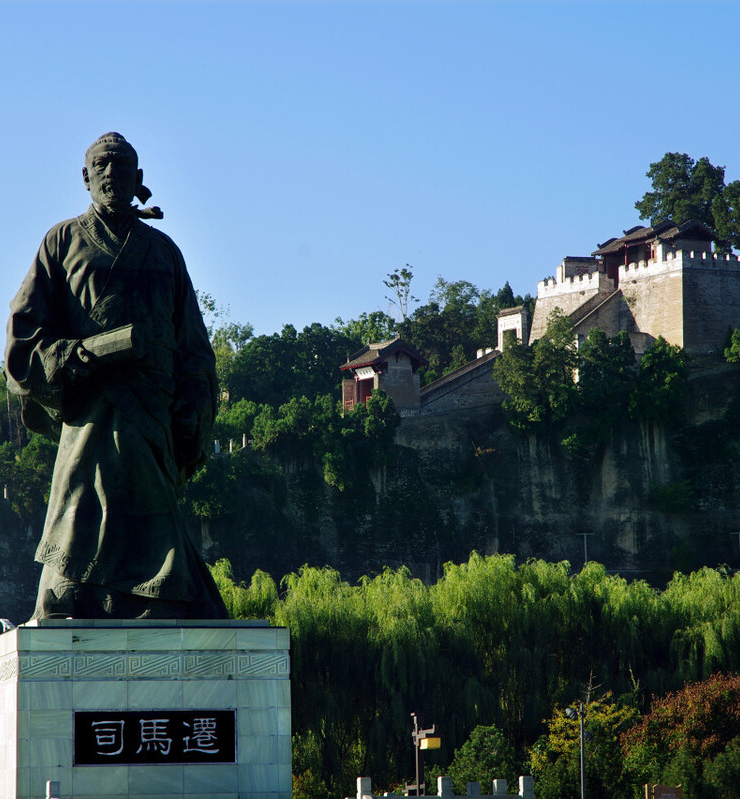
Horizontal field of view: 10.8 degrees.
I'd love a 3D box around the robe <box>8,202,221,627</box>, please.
[{"bbox_3d":[-6.006,0.283,92.000,4.950,9.800,3.800,0,-6,-11],"label":"robe"}]

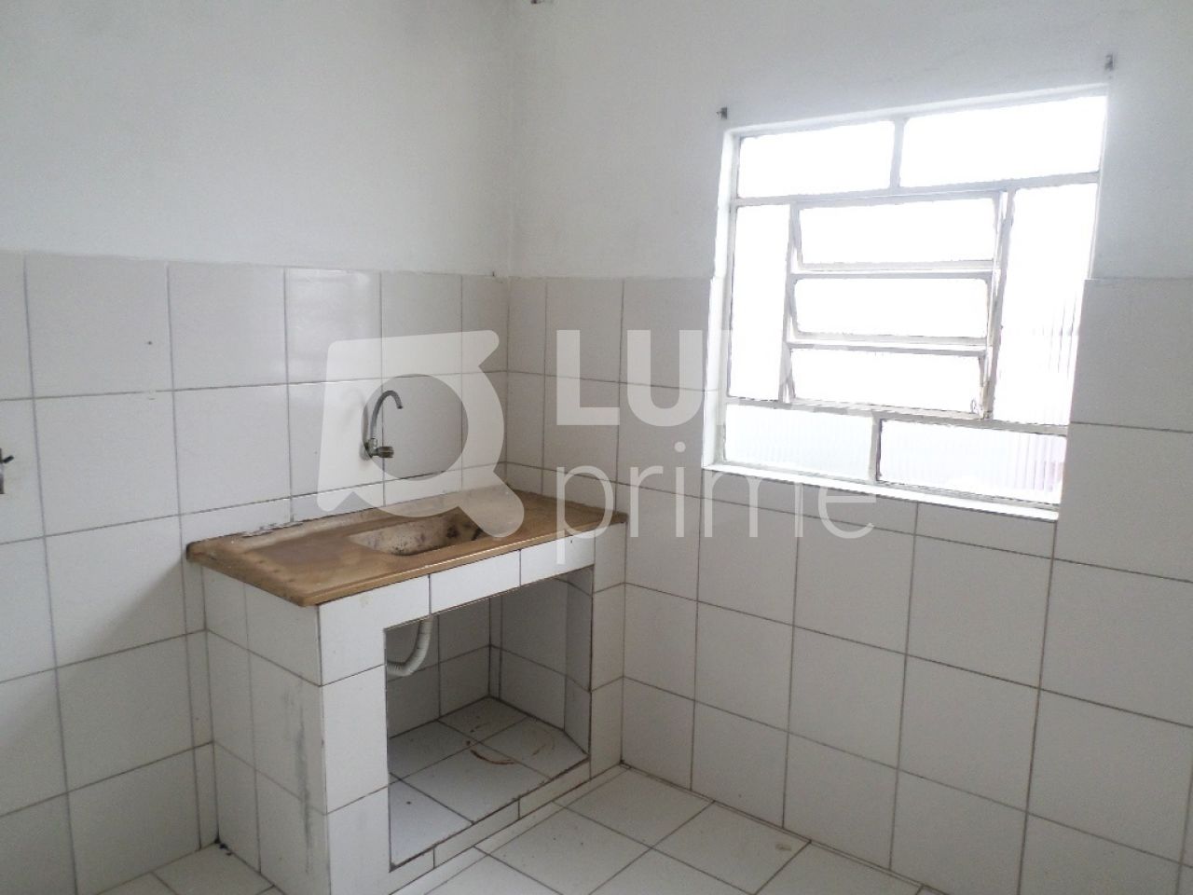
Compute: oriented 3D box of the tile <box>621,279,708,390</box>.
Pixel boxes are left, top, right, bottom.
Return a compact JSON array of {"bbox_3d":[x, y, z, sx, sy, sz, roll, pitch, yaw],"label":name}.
[{"bbox_3d":[0.210,-0.355,2.657,0.323,0.326,0.010,8,11,39],"label":"tile"}]

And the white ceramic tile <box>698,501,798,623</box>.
[{"bbox_3d":[0.449,0.330,2.552,0.323,0.325,0.010,8,11,39],"label":"white ceramic tile"}]

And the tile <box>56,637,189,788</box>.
[{"bbox_3d":[-1.195,0.671,2.200,0.010,0.328,0.328,8,11,39],"label":"tile"}]

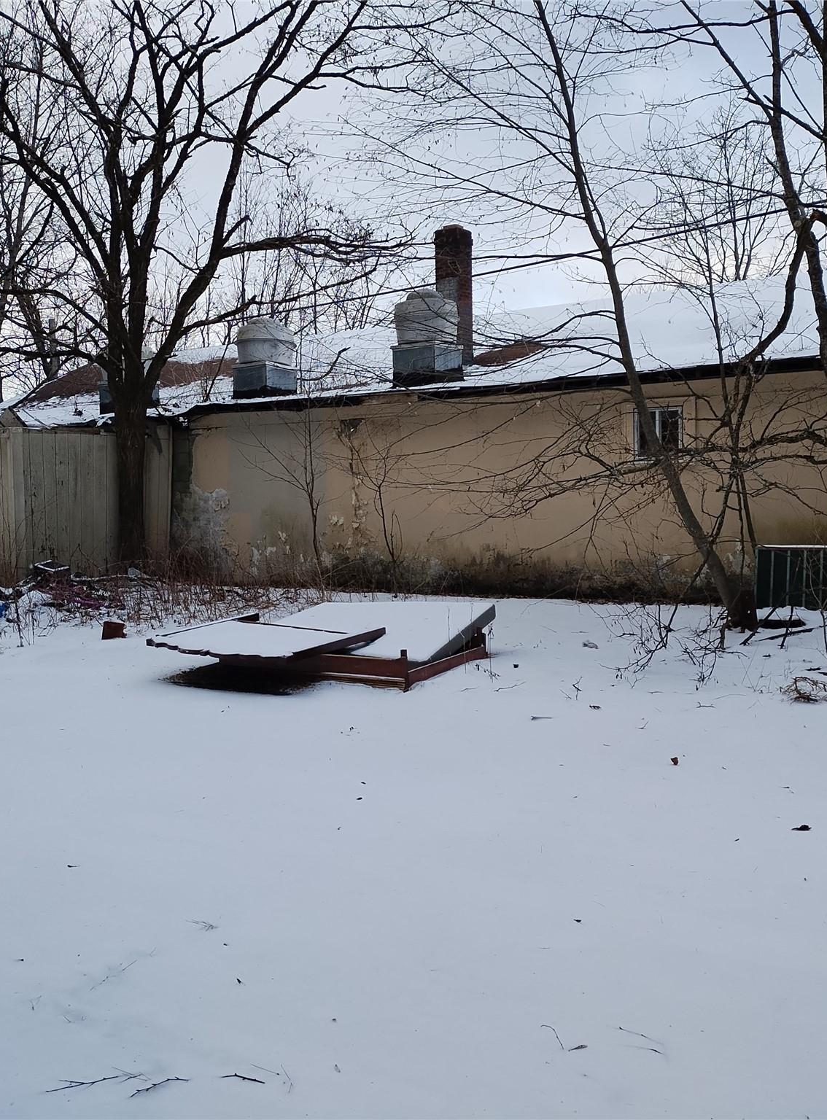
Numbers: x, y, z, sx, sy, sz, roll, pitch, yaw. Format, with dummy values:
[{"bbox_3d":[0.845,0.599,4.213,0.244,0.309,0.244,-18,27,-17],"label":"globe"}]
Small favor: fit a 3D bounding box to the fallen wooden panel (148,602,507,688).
[{"bbox_3d":[-0.647,0.643,8.664,2.060,0.430,1.990,1,4,24],"label":"fallen wooden panel"}]

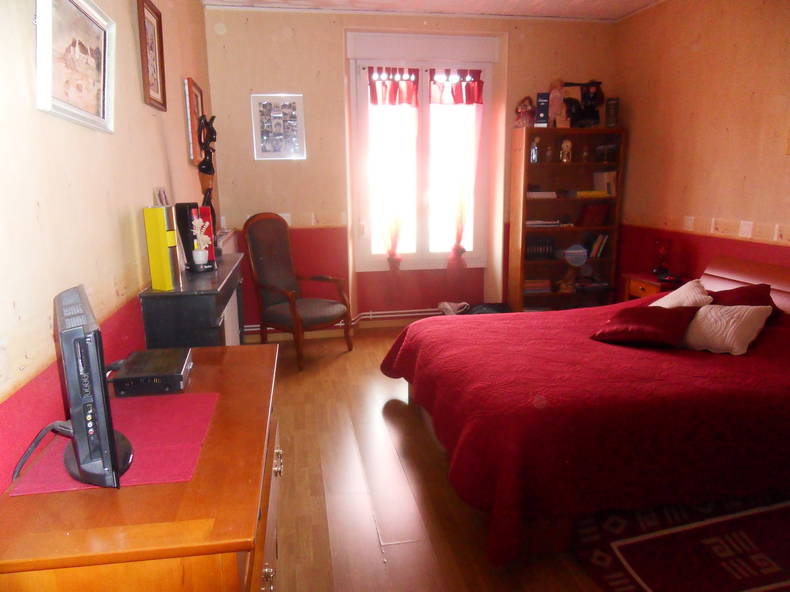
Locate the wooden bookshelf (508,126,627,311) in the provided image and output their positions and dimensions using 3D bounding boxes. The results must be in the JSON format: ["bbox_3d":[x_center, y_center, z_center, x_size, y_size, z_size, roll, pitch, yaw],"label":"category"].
[{"bbox_3d":[1.484,-0.556,4.853,0.890,1.760,0.300,-3,12,-10],"label":"wooden bookshelf"}]

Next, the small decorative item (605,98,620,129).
[{"bbox_3d":[1.829,-1.540,4.658,0.102,0.253,0.086,0,12,3],"label":"small decorative item"}]

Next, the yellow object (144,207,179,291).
[{"bbox_3d":[-0.891,-0.181,2.096,0.086,0.312,0.091,-1,12,1],"label":"yellow object"}]

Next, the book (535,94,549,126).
[{"bbox_3d":[1.203,-1.520,4.539,0.092,0.281,0.086,0,12,6],"label":"book"}]

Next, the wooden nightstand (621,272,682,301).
[{"bbox_3d":[1.903,0.186,3.931,0.373,0.655,0.425,-3,13,-10],"label":"wooden nightstand"}]

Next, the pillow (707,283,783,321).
[{"bbox_3d":[1.888,0.080,3.034,0.140,0.370,0.410,39,2,-15],"label":"pillow"}]

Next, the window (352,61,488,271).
[{"bbox_3d":[0.259,-1.121,4.857,1.230,1.790,0.150,-3,12,-10],"label":"window"}]

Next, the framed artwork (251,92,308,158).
[{"bbox_3d":[-0.928,-1.355,4.396,0.405,0.505,0.025,-3,12,-10],"label":"framed artwork"}]

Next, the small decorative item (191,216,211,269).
[{"bbox_3d":[-0.939,-0.273,2.635,0.100,0.250,0.100,-3,12,-10],"label":"small decorative item"}]

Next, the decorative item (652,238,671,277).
[{"bbox_3d":[1.863,-0.267,3.840,0.114,0.269,0.103,10,17,41],"label":"decorative item"}]

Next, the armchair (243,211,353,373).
[{"bbox_3d":[-0.764,-0.085,4.291,0.730,1.110,0.620,9,15,40],"label":"armchair"}]

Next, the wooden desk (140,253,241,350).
[{"bbox_3d":[-0.891,0.338,2.665,0.290,0.940,1.170,-3,12,-10],"label":"wooden desk"}]

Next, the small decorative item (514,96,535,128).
[{"bbox_3d":[1.053,-1.498,4.514,0.143,0.254,0.117,0,12,6],"label":"small decorative item"}]

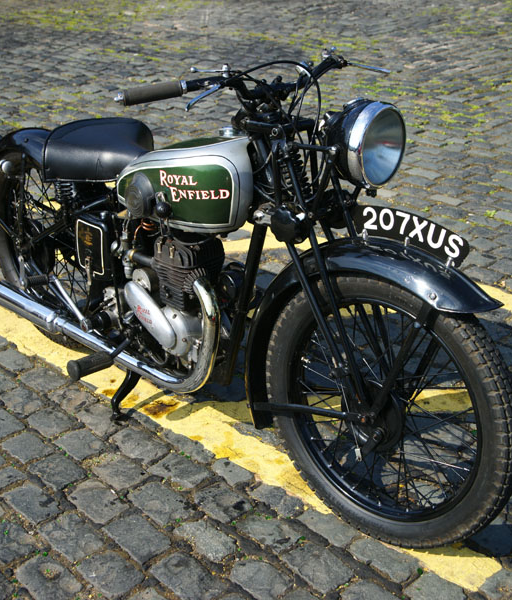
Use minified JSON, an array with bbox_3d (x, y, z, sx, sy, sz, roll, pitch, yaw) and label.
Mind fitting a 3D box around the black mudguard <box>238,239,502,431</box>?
[{"bbox_3d":[0.235,0.122,1.933,0.650,0.560,0.135,20,32,39],"label":"black mudguard"}]

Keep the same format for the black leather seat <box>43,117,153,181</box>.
[{"bbox_3d":[-0.415,-0.406,2.432,0.300,0.140,0.370,-22,32,-39],"label":"black leather seat"}]

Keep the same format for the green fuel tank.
[{"bbox_3d":[-0.144,-0.311,2.167,0.280,0.245,0.530,-22,32,-39],"label":"green fuel tank"}]

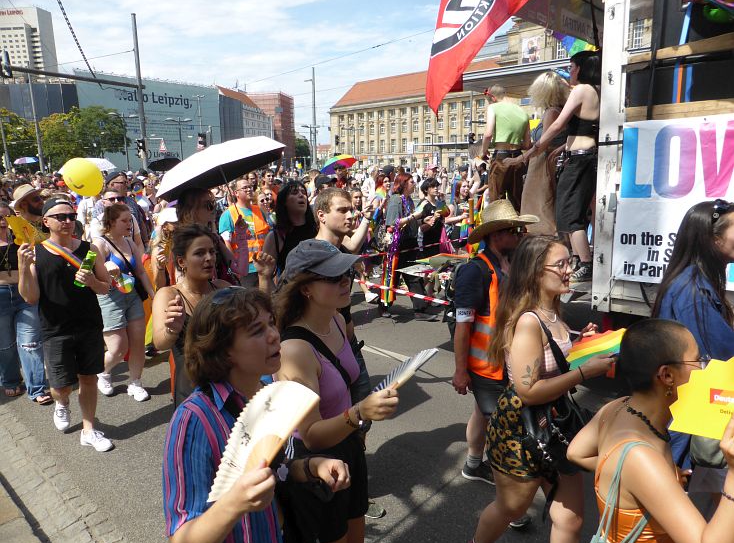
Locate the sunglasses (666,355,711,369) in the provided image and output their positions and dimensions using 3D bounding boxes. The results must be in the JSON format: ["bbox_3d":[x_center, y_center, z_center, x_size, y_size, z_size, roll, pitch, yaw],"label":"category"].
[{"bbox_3d":[0.799,0.223,1.330,0.145,0.045,0.140,-1,10,20],"label":"sunglasses"}]

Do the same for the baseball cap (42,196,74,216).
[{"bbox_3d":[-2.193,-0.460,3.602,0.250,0.130,0.190,5,13,25],"label":"baseball cap"}]

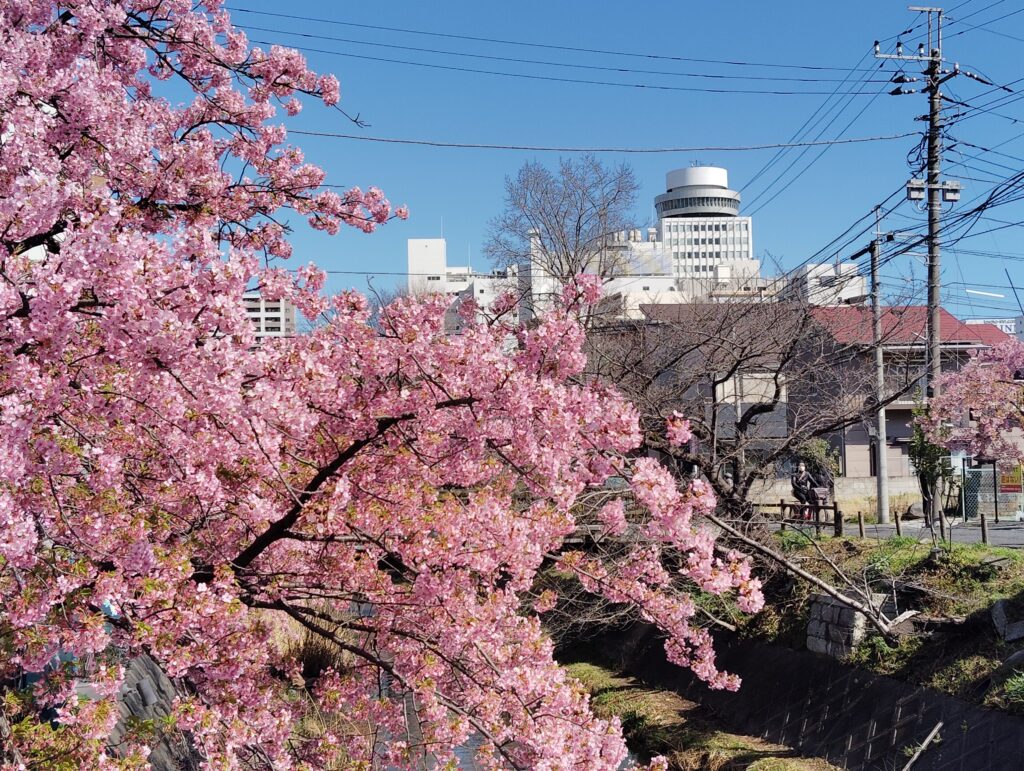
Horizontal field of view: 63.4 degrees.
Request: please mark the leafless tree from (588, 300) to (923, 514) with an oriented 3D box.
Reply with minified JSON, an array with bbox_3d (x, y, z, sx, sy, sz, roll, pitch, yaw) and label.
[{"bbox_3d":[5.460,0.605,18.600,7.400,5.000,6.000,-1,-2,-3],"label":"leafless tree"}]

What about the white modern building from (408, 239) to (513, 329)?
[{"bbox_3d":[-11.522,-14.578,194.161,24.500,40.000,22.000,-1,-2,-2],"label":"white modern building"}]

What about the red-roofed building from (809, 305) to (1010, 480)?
[{"bbox_3d":[13.094,0.580,27.597,6.300,6.400,5.800,-1,-2,-4],"label":"red-roofed building"}]

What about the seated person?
[{"bbox_3d":[7.395,2.608,20.900,0.680,1.380,0.520,-3,-3,44],"label":"seated person"}]

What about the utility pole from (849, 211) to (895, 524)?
[{"bbox_3d":[9.411,-0.522,21.655,1.150,8.230,0.700,-1,-2,-6],"label":"utility pole"}]

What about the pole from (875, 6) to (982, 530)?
[{"bbox_3d":[10.987,-3.268,21.881,2.600,13.680,1.500,1,-2,-8],"label":"pole"}]

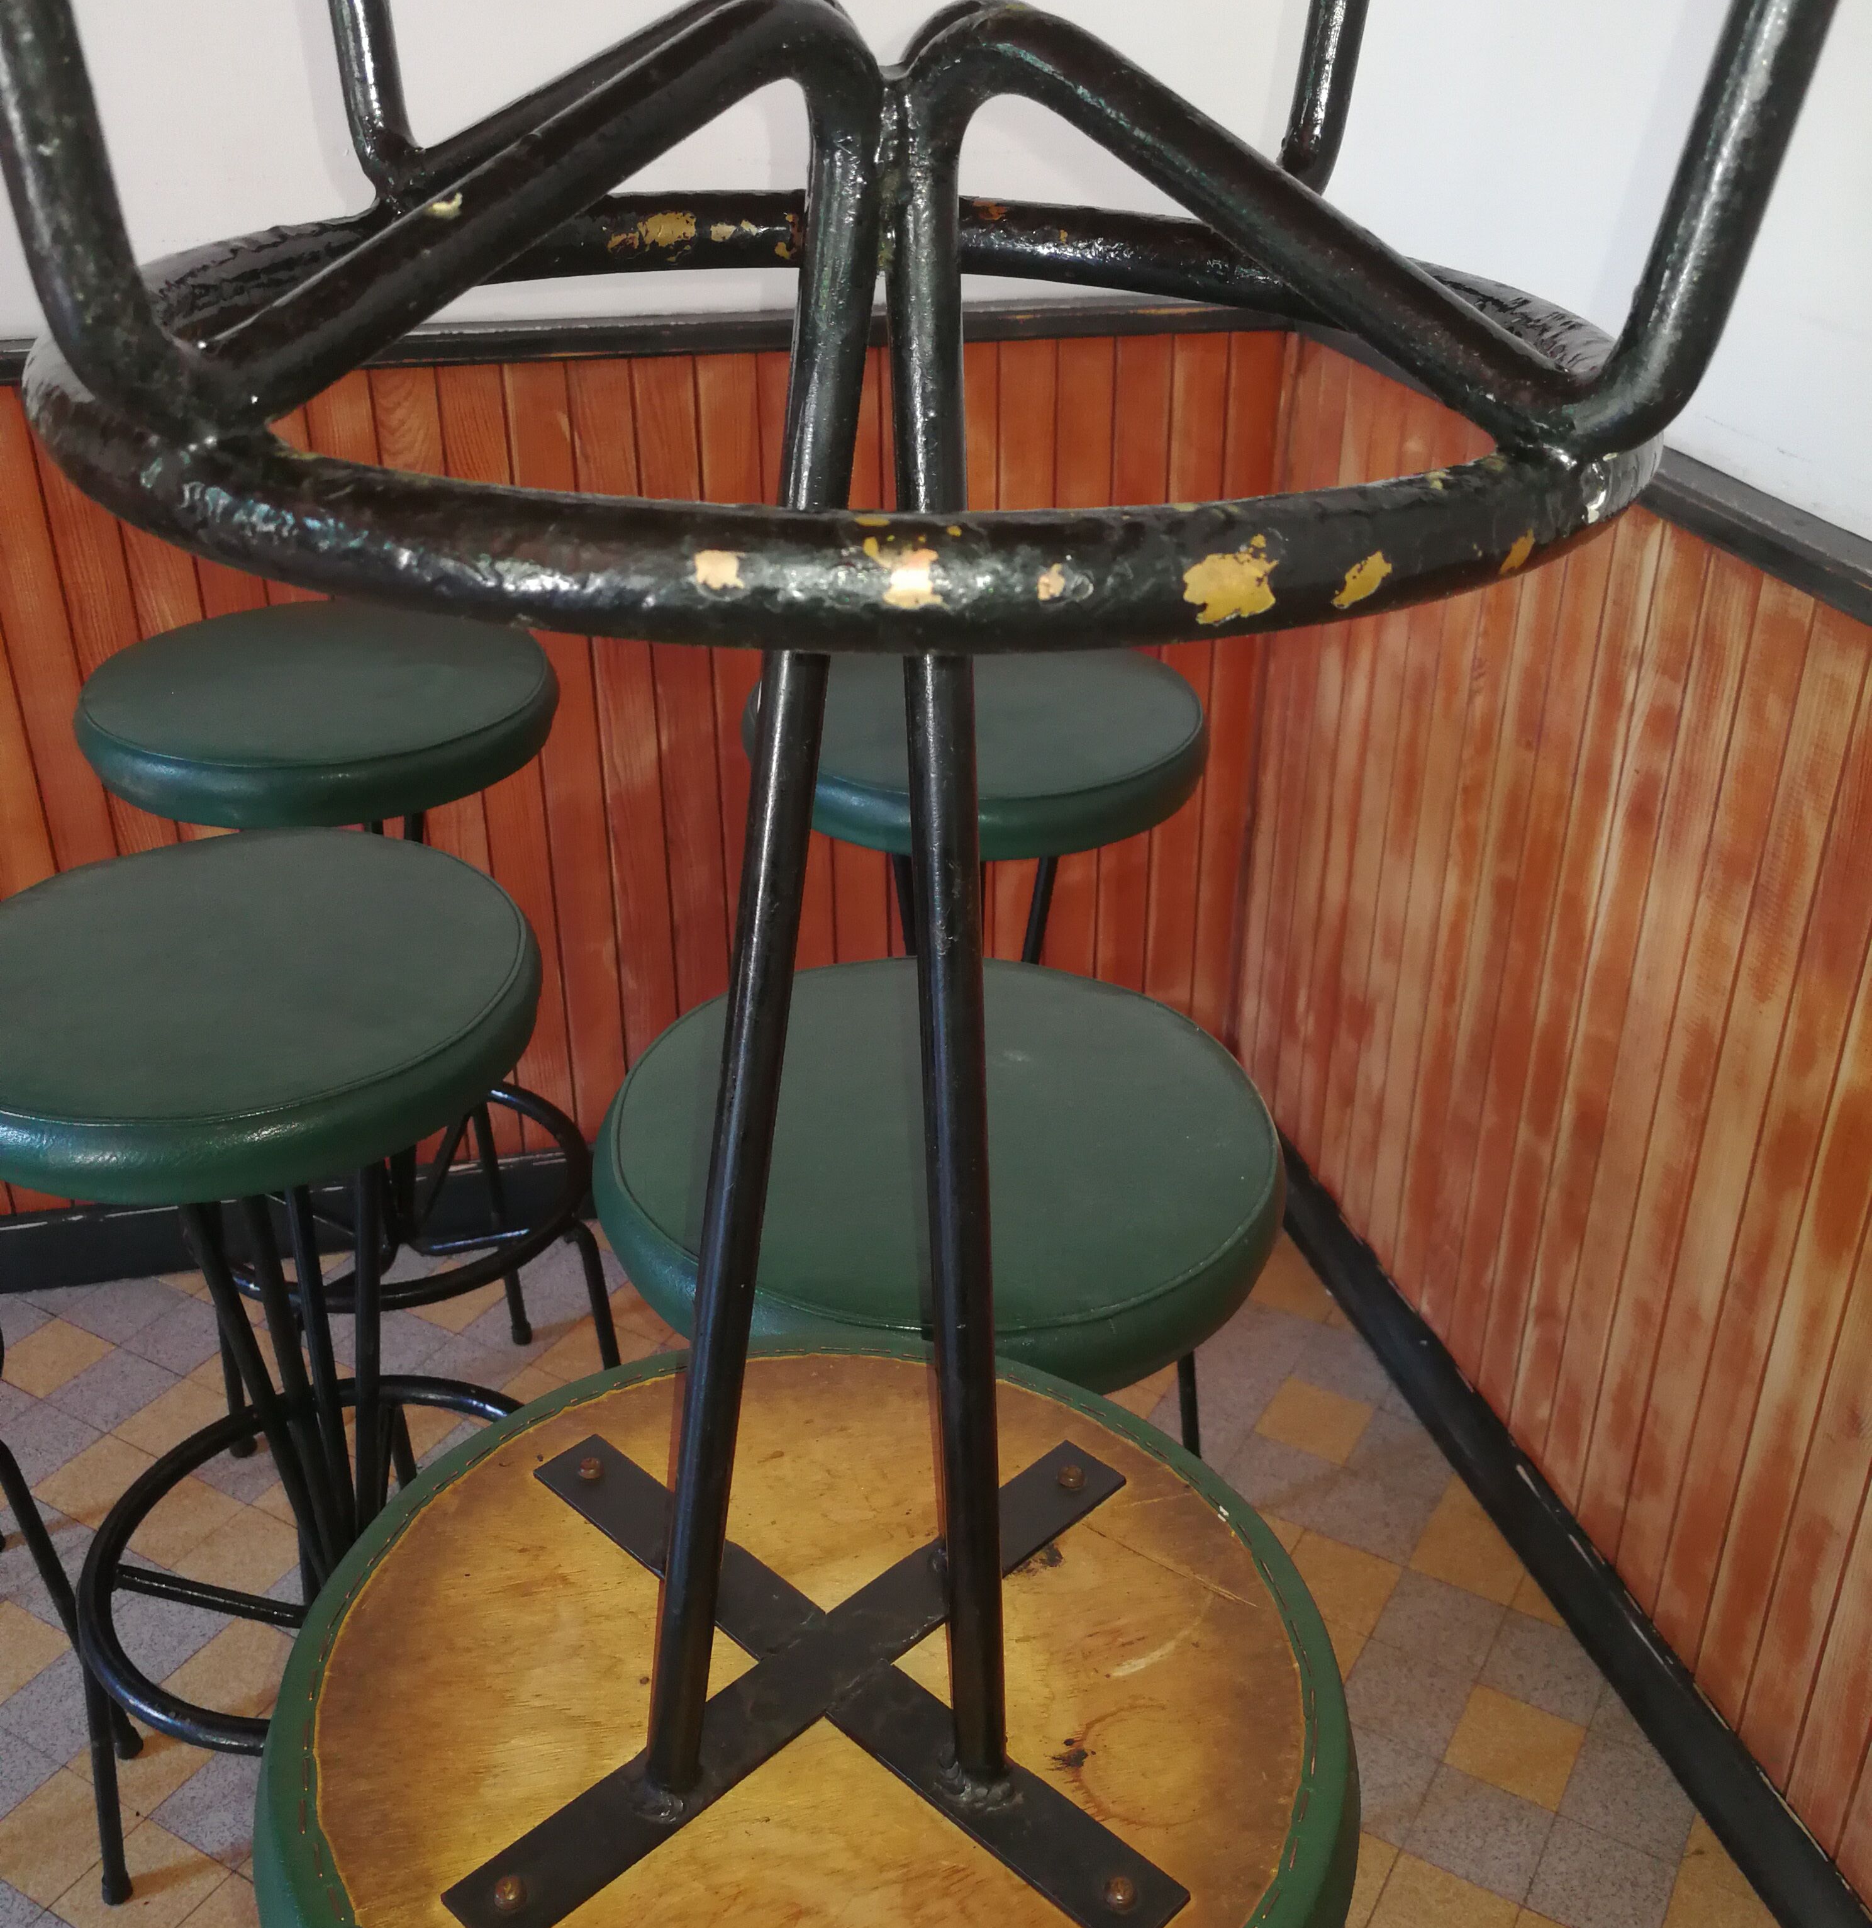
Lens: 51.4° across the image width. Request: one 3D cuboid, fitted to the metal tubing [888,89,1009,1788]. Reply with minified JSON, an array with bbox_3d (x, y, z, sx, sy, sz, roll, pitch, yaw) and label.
[{"bbox_3d":[0.007,0.034,0.515,0.018,0.489,0.018,-2,24,1],"label":"metal tubing"}]

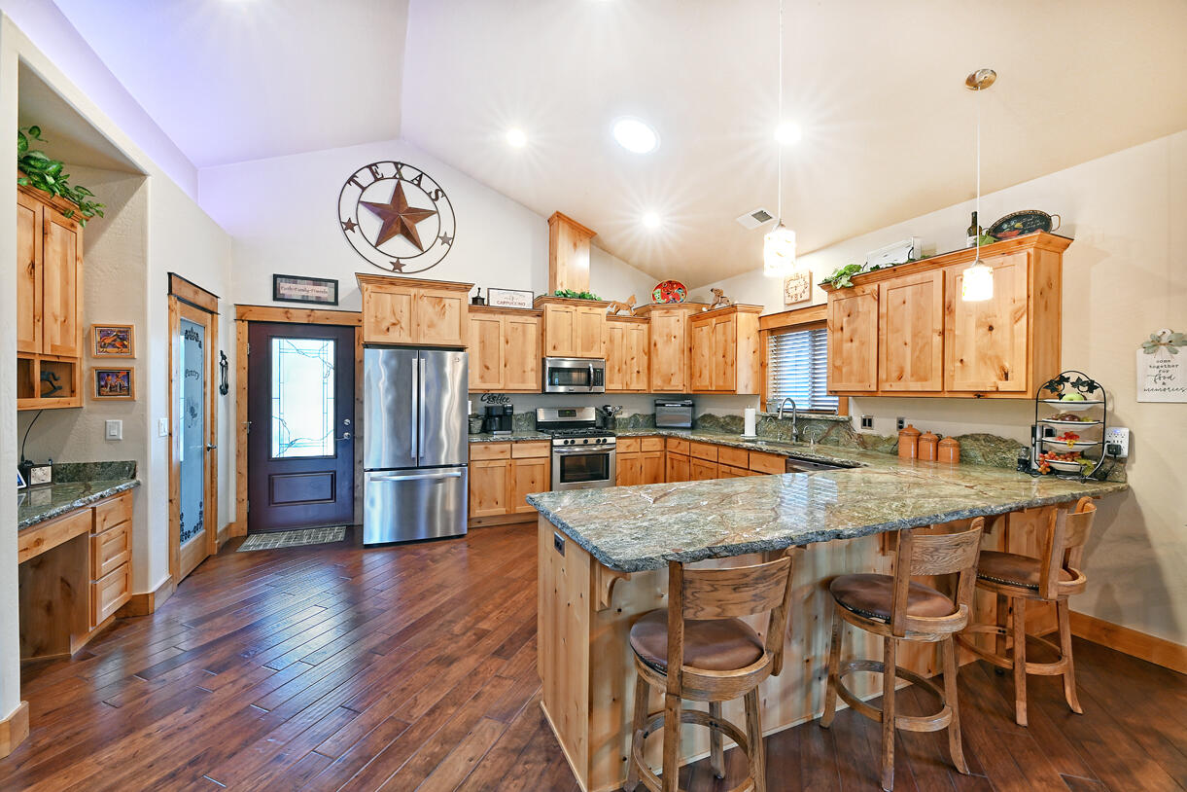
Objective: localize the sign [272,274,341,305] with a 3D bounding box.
[{"bbox_3d":[-2.871,-1.055,4.622,0.557,0.257,0.025,0,0,-24],"label":"sign"}]

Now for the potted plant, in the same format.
[{"bbox_3d":[-2.922,-1.175,2.378,0.300,0.345,0.740,0,0,-24],"label":"potted plant"}]

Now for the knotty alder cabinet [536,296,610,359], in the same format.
[{"bbox_3d":[-0.285,-0.773,5.536,0.840,0.675,0.490,0,0,-24],"label":"knotty alder cabinet"}]

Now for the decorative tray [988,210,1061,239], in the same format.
[{"bbox_3d":[2.638,-1.002,2.863,0.035,0.255,0.385,14,-5,-22],"label":"decorative tray"}]

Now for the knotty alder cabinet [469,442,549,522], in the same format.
[{"bbox_3d":[-0.976,0.912,5.080,0.875,0.878,0.630,0,0,-23],"label":"knotty alder cabinet"}]

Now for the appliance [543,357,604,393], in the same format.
[{"bbox_3d":[-0.274,-0.233,5.547,0.757,0.409,0.430,0,0,-24],"label":"appliance"}]

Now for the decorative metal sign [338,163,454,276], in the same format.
[{"bbox_3d":[-2.062,-1.904,4.930,1.160,1.166,0.100,0,0,-24],"label":"decorative metal sign"}]

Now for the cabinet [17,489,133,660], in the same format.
[{"bbox_3d":[-2.854,0.948,2.230,0.600,0.833,1.105,0,0,-24],"label":"cabinet"}]

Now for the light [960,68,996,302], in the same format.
[{"bbox_3d":[2.013,-1.088,2.410,0.127,1.180,0.127,0,0,-23],"label":"light"}]

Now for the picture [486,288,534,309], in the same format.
[{"bbox_3d":[-0.913,-1.068,5.115,0.525,0.203,0.030,0,0,-24],"label":"picture"}]

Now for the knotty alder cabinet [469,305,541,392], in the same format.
[{"bbox_3d":[-1.040,-0.496,5.261,0.870,0.932,0.380,0,0,-24],"label":"knotty alder cabinet"}]

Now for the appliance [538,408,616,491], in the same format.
[{"bbox_3d":[-0.208,0.753,5.355,0.755,1.199,0.702,0,0,-23],"label":"appliance"}]

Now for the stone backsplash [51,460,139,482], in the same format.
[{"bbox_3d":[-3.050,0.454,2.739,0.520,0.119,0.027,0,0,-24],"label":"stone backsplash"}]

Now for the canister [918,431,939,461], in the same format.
[{"bbox_3d":[2.455,0.361,3.376,0.120,0.214,0.120,0,0,-24],"label":"canister"}]

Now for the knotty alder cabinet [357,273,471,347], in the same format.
[{"bbox_3d":[-1.821,-0.800,4.743,1.078,0.645,0.680,0,0,-24],"label":"knotty alder cabinet"}]

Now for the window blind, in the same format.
[{"bbox_3d":[2.090,-0.257,4.574,0.060,0.840,0.850,0,0,-24],"label":"window blind"}]

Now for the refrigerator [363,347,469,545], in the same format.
[{"bbox_3d":[-1.771,0.465,4.630,0.903,1.770,0.792,0,0,-23],"label":"refrigerator"}]

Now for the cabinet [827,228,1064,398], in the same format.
[{"bbox_3d":[2.365,-0.454,3.302,0.400,0.931,1.445,0,0,-24],"label":"cabinet"}]

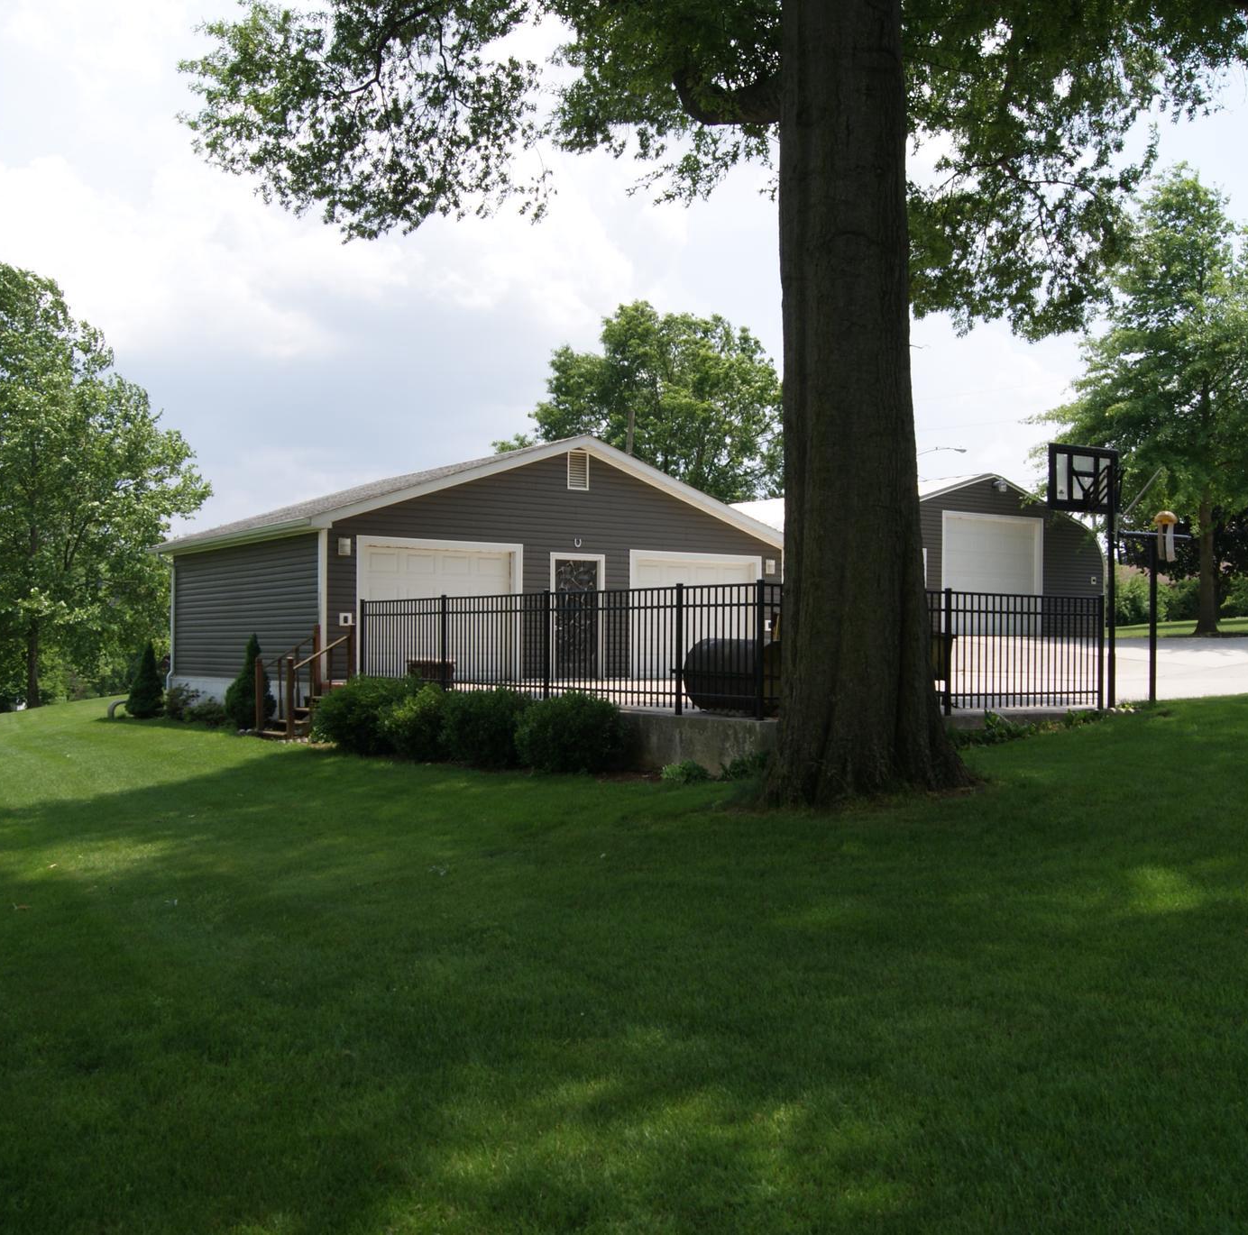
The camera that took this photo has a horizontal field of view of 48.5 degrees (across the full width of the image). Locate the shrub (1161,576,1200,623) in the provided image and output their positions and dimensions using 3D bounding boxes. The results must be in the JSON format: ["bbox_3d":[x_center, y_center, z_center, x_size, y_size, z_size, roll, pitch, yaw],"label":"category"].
[{"bbox_3d":[19.303,-0.625,48.000,1.600,1.600,1.500,0,-1,0],"label":"shrub"}]

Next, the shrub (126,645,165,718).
[{"bbox_3d":[-9.085,1.205,26.300,0.760,1.420,0.760,0,-1,0],"label":"shrub"}]

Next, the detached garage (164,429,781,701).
[{"bbox_3d":[-2.932,-0.664,26.829,9.884,4.650,8.181,1,-2,-35],"label":"detached garage"}]

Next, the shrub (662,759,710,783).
[{"bbox_3d":[0.585,1.433,12.950,0.420,0.204,0.460,1,-2,-35],"label":"shrub"}]

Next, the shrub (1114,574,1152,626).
[{"bbox_3d":[17.332,-0.587,47.000,1.600,1.810,1.600,1,-2,-35],"label":"shrub"}]

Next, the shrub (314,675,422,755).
[{"bbox_3d":[-3.277,1.218,17.700,1.300,0.977,1.400,0,-1,0],"label":"shrub"}]

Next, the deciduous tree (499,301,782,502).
[{"bbox_3d":[1.311,-5.627,56.000,11.300,14.200,11.000,0,-1,0],"label":"deciduous tree"}]

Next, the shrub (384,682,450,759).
[{"bbox_3d":[-2.454,1.234,16.500,0.920,0.868,0.920,0,-1,0],"label":"shrub"}]

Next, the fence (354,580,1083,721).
[{"bbox_3d":[0.792,0.392,17.310,4.940,1.334,8.600,1,-2,-35],"label":"fence"}]

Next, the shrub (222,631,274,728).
[{"bbox_3d":[-5.857,0.991,21.700,0.820,1.505,0.840,1,-2,-35],"label":"shrub"}]

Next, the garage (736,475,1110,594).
[{"bbox_3d":[5.915,-1.455,40.536,9.300,4.250,12.200,1,-2,-36],"label":"garage"}]

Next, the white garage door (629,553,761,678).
[{"bbox_3d":[1.316,-0.011,24.834,2.930,2.200,0.130,1,-2,-36],"label":"white garage door"}]

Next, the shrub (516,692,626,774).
[{"bbox_3d":[-0.546,1.157,13.900,1.100,0.819,1.130,0,-1,0],"label":"shrub"}]

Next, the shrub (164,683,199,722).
[{"bbox_3d":[-7.954,1.517,24.900,0.650,0.680,0.650,0,-1,0],"label":"shrub"}]

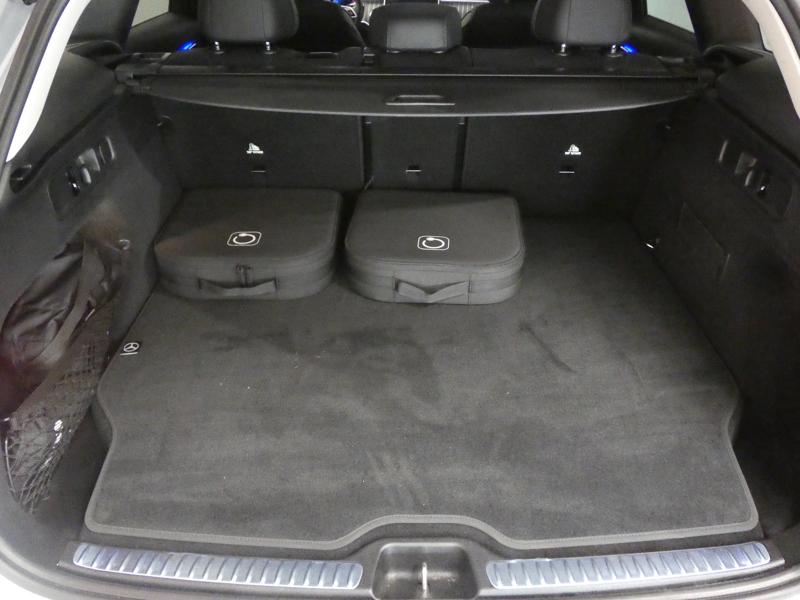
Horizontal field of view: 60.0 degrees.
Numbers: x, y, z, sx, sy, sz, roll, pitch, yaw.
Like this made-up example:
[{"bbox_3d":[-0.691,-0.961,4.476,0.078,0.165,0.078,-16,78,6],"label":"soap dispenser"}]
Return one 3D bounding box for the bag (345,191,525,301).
[{"bbox_3d":[0.079,-0.129,1.536,0.360,0.094,0.362,2,32,3],"label":"bag"}]

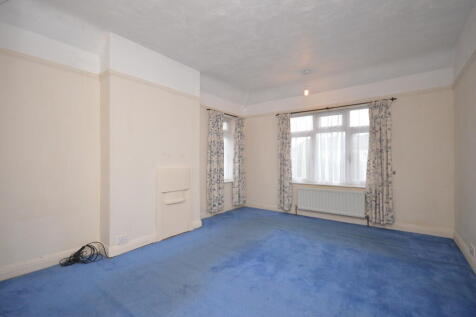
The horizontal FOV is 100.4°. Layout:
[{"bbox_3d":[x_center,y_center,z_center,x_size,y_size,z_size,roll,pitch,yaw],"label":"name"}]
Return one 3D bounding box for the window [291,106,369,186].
[{"bbox_3d":[1.635,-0.199,3.656,1.405,1.405,0.098,0,0,34],"label":"window"}]

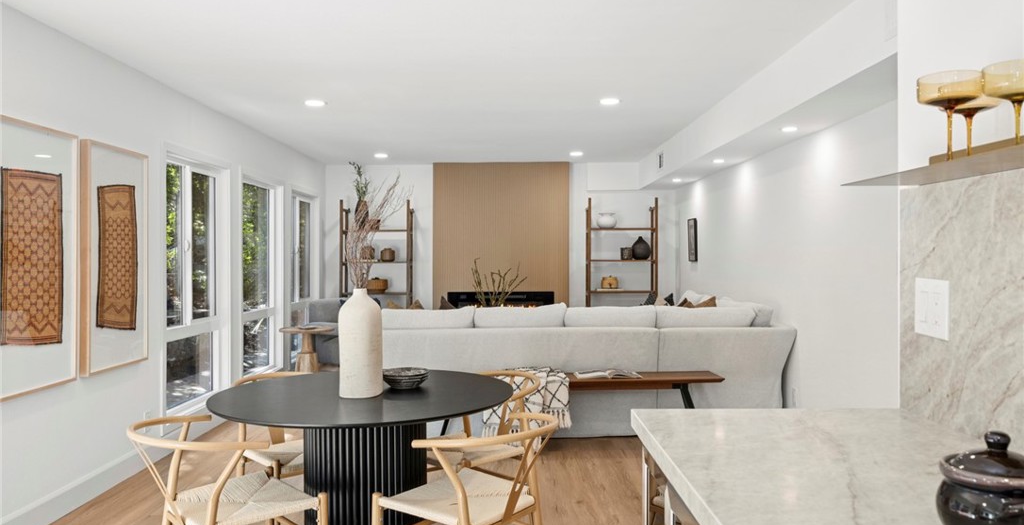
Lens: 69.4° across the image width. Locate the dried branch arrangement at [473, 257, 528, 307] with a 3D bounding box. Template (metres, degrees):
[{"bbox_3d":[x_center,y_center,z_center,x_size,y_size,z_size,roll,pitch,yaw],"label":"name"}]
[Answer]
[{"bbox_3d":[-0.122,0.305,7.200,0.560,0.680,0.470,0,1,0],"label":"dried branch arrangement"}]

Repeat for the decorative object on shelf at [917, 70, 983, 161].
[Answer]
[{"bbox_3d":[0.807,-0.259,1.360,0.103,0.162,0.103,0,1,0],"label":"decorative object on shelf"}]

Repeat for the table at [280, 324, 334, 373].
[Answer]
[{"bbox_3d":[-1.923,0.934,6.950,0.530,0.620,0.530,0,1,0],"label":"table"}]

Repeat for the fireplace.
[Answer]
[{"bbox_3d":[-0.130,0.593,8.874,1.278,0.500,0.140,0,0,0],"label":"fireplace"}]

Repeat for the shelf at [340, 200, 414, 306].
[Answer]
[{"bbox_3d":[-1.593,0.261,8.807,0.815,1.971,0.360,0,0,0],"label":"shelf"}]

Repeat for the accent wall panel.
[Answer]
[{"bbox_3d":[-0.134,0.025,8.900,1.625,2.440,0.190,0,0,0],"label":"accent wall panel"}]

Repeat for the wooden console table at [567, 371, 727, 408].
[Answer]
[{"bbox_3d":[0.409,1.023,5.063,2.000,0.490,0.370,0,0,-3],"label":"wooden console table"}]

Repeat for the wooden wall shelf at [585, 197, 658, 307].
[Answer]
[{"bbox_3d":[1.290,0.242,8.750,0.820,1.970,0.340,0,1,0],"label":"wooden wall shelf"}]

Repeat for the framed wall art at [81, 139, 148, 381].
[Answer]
[{"bbox_3d":[-2.255,-0.026,4.223,0.045,1.250,0.650,0,0,0],"label":"framed wall art"}]

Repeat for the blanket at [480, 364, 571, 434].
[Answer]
[{"bbox_3d":[0.094,0.953,5.006,0.600,0.430,0.420,0,0,-3],"label":"blanket"}]

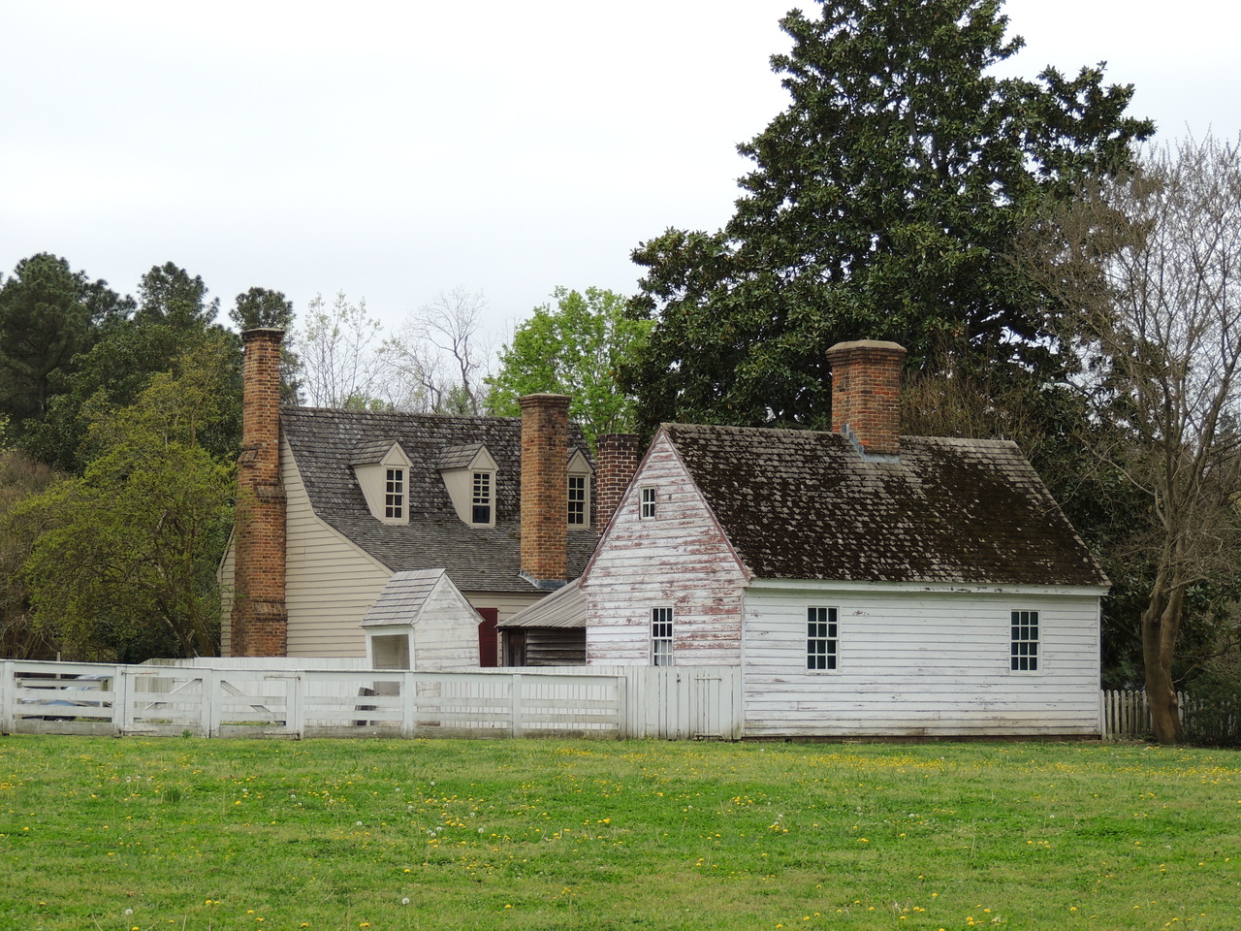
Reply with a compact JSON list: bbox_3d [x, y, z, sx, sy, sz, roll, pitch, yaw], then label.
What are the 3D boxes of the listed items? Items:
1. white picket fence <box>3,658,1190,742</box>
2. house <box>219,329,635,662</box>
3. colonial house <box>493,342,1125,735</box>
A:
[{"bbox_3d":[0.637,4.004,60.850,24.619,1.300,0.600,3,-4,-36],"label":"white picket fence"},{"bbox_3d":[-3.653,1.373,82.007,9.500,8.850,9.800,2,-4,-33],"label":"house"},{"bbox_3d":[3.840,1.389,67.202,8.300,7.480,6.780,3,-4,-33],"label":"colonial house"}]

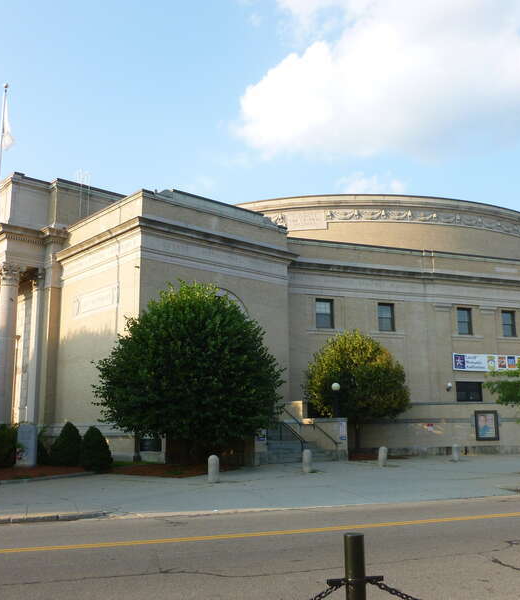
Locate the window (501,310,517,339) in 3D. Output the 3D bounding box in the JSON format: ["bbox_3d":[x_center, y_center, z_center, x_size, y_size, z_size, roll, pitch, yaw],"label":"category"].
[{"bbox_3d":[14.852,1.473,38.613,1.081,1.583,0.200,4,-12,-20],"label":"window"}]

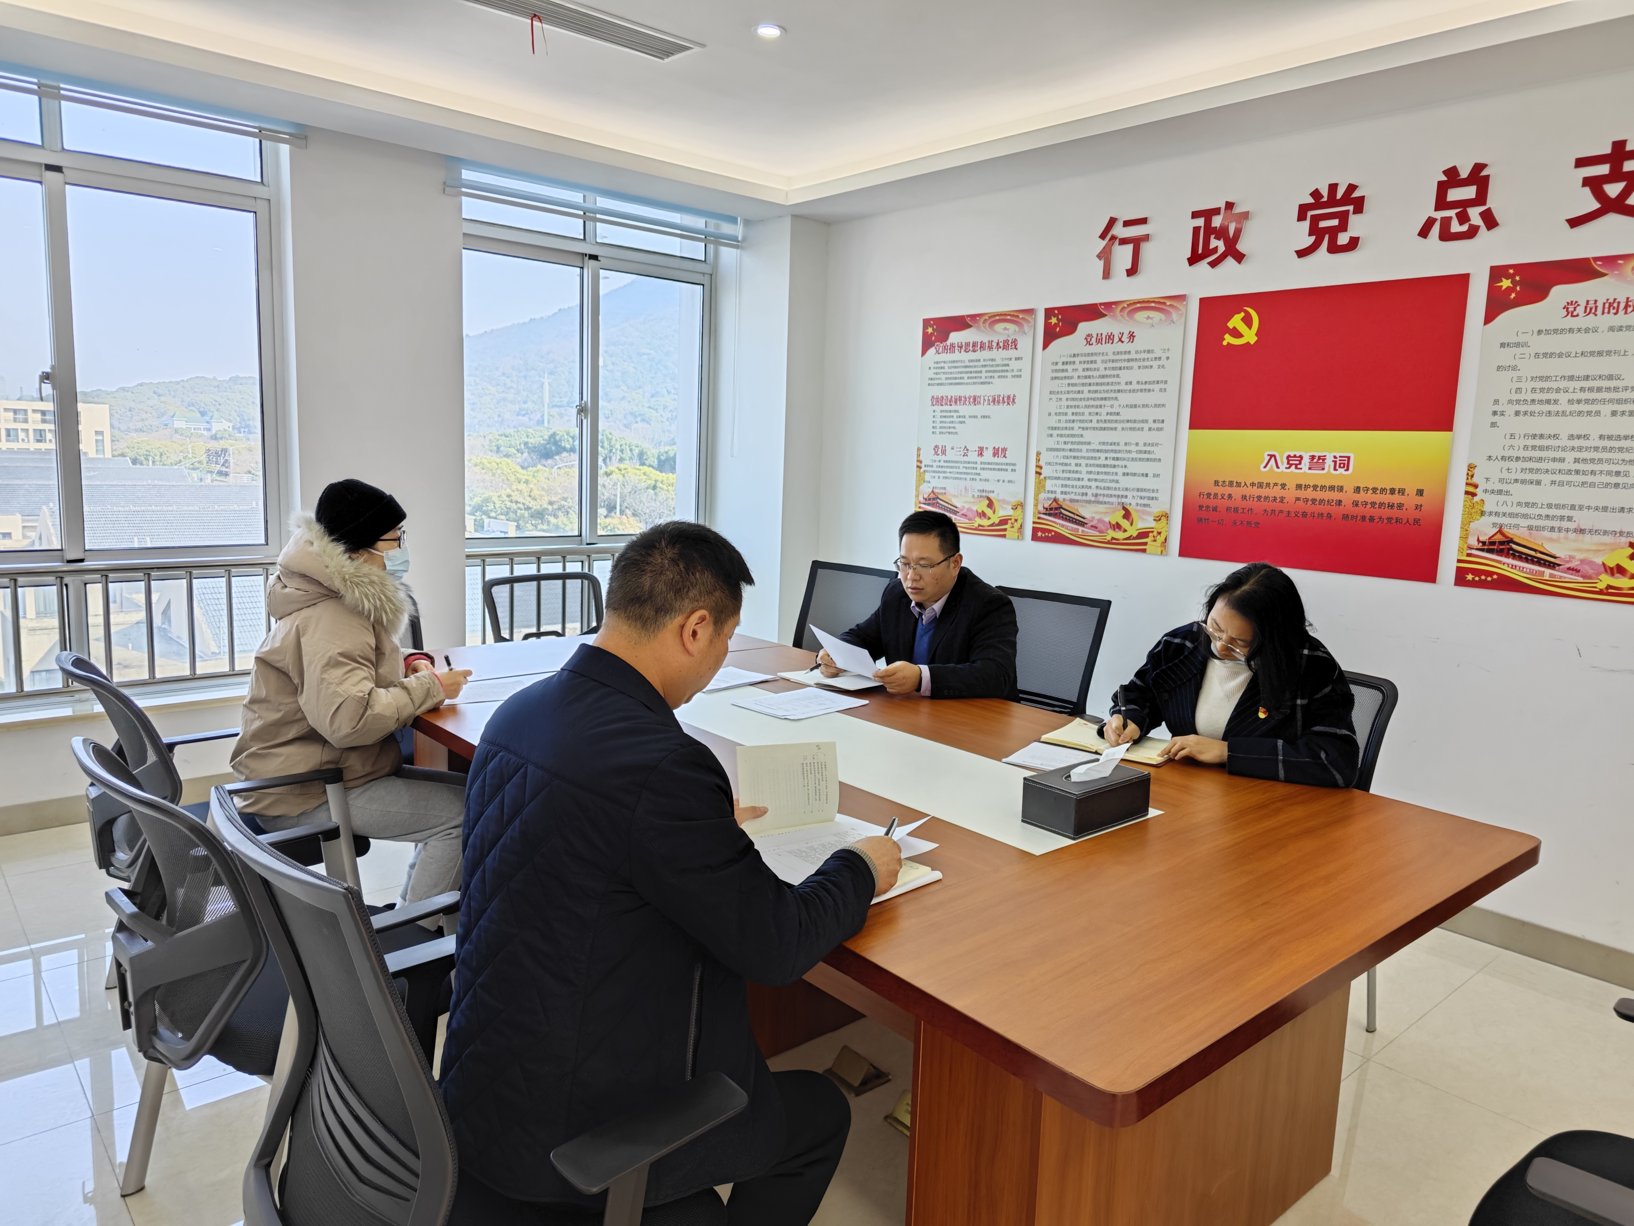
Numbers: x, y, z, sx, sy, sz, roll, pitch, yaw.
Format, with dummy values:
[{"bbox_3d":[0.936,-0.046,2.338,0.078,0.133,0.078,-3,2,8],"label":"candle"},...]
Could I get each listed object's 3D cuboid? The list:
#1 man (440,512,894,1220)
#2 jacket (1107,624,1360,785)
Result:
[{"bbox_3d":[-0.168,0.528,1.494,0.780,1.311,0.570,-5,11,-41],"label":"man"},{"bbox_3d":[1.050,0.302,2.590,0.580,0.540,0.610,-5,11,-41],"label":"jacket"}]

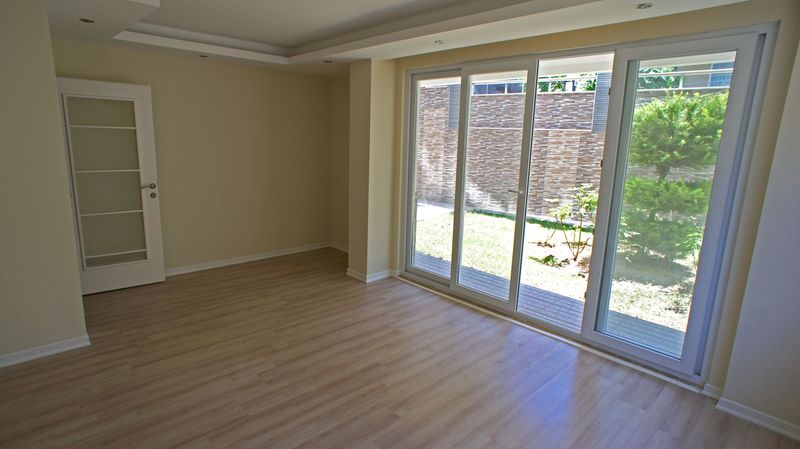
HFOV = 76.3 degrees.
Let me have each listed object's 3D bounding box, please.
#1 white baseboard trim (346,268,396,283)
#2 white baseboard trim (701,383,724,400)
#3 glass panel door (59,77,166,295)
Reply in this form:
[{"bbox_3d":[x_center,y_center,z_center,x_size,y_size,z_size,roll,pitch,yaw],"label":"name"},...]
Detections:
[{"bbox_3d":[-0.320,0.531,5.605,0.365,0.090,0.435,-10,17,-44],"label":"white baseboard trim"},{"bbox_3d":[2.074,1.110,3.390,0.025,0.080,0.121,-10,17,-44],"label":"white baseboard trim"},{"bbox_3d":[-2.699,-0.315,4.737,0.860,1.950,0.050,-10,17,-44],"label":"glass panel door"}]

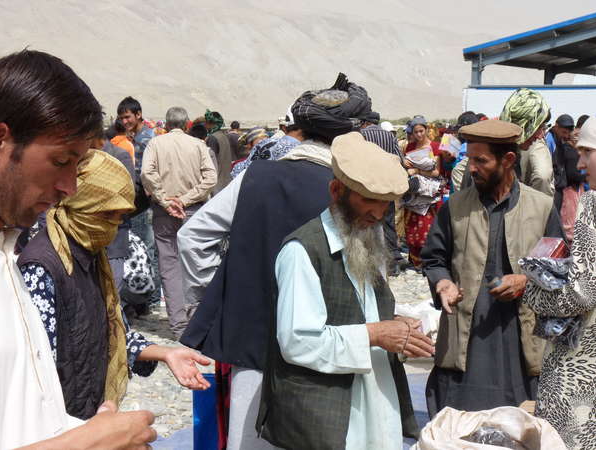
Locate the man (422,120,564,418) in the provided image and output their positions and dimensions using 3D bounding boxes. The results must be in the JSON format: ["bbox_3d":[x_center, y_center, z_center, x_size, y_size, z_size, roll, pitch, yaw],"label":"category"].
[{"bbox_3d":[0.773,0.410,5.613,0.580,1.650,0.420,1,5,19],"label":"man"}]

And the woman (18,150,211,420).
[{"bbox_3d":[-0.509,0.568,3.909,0.500,1.550,0.500,3,5,30],"label":"woman"}]

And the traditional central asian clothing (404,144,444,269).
[{"bbox_3d":[1.333,-0.223,14.851,0.450,1.340,0.360,0,4,6],"label":"traditional central asian clothing"}]

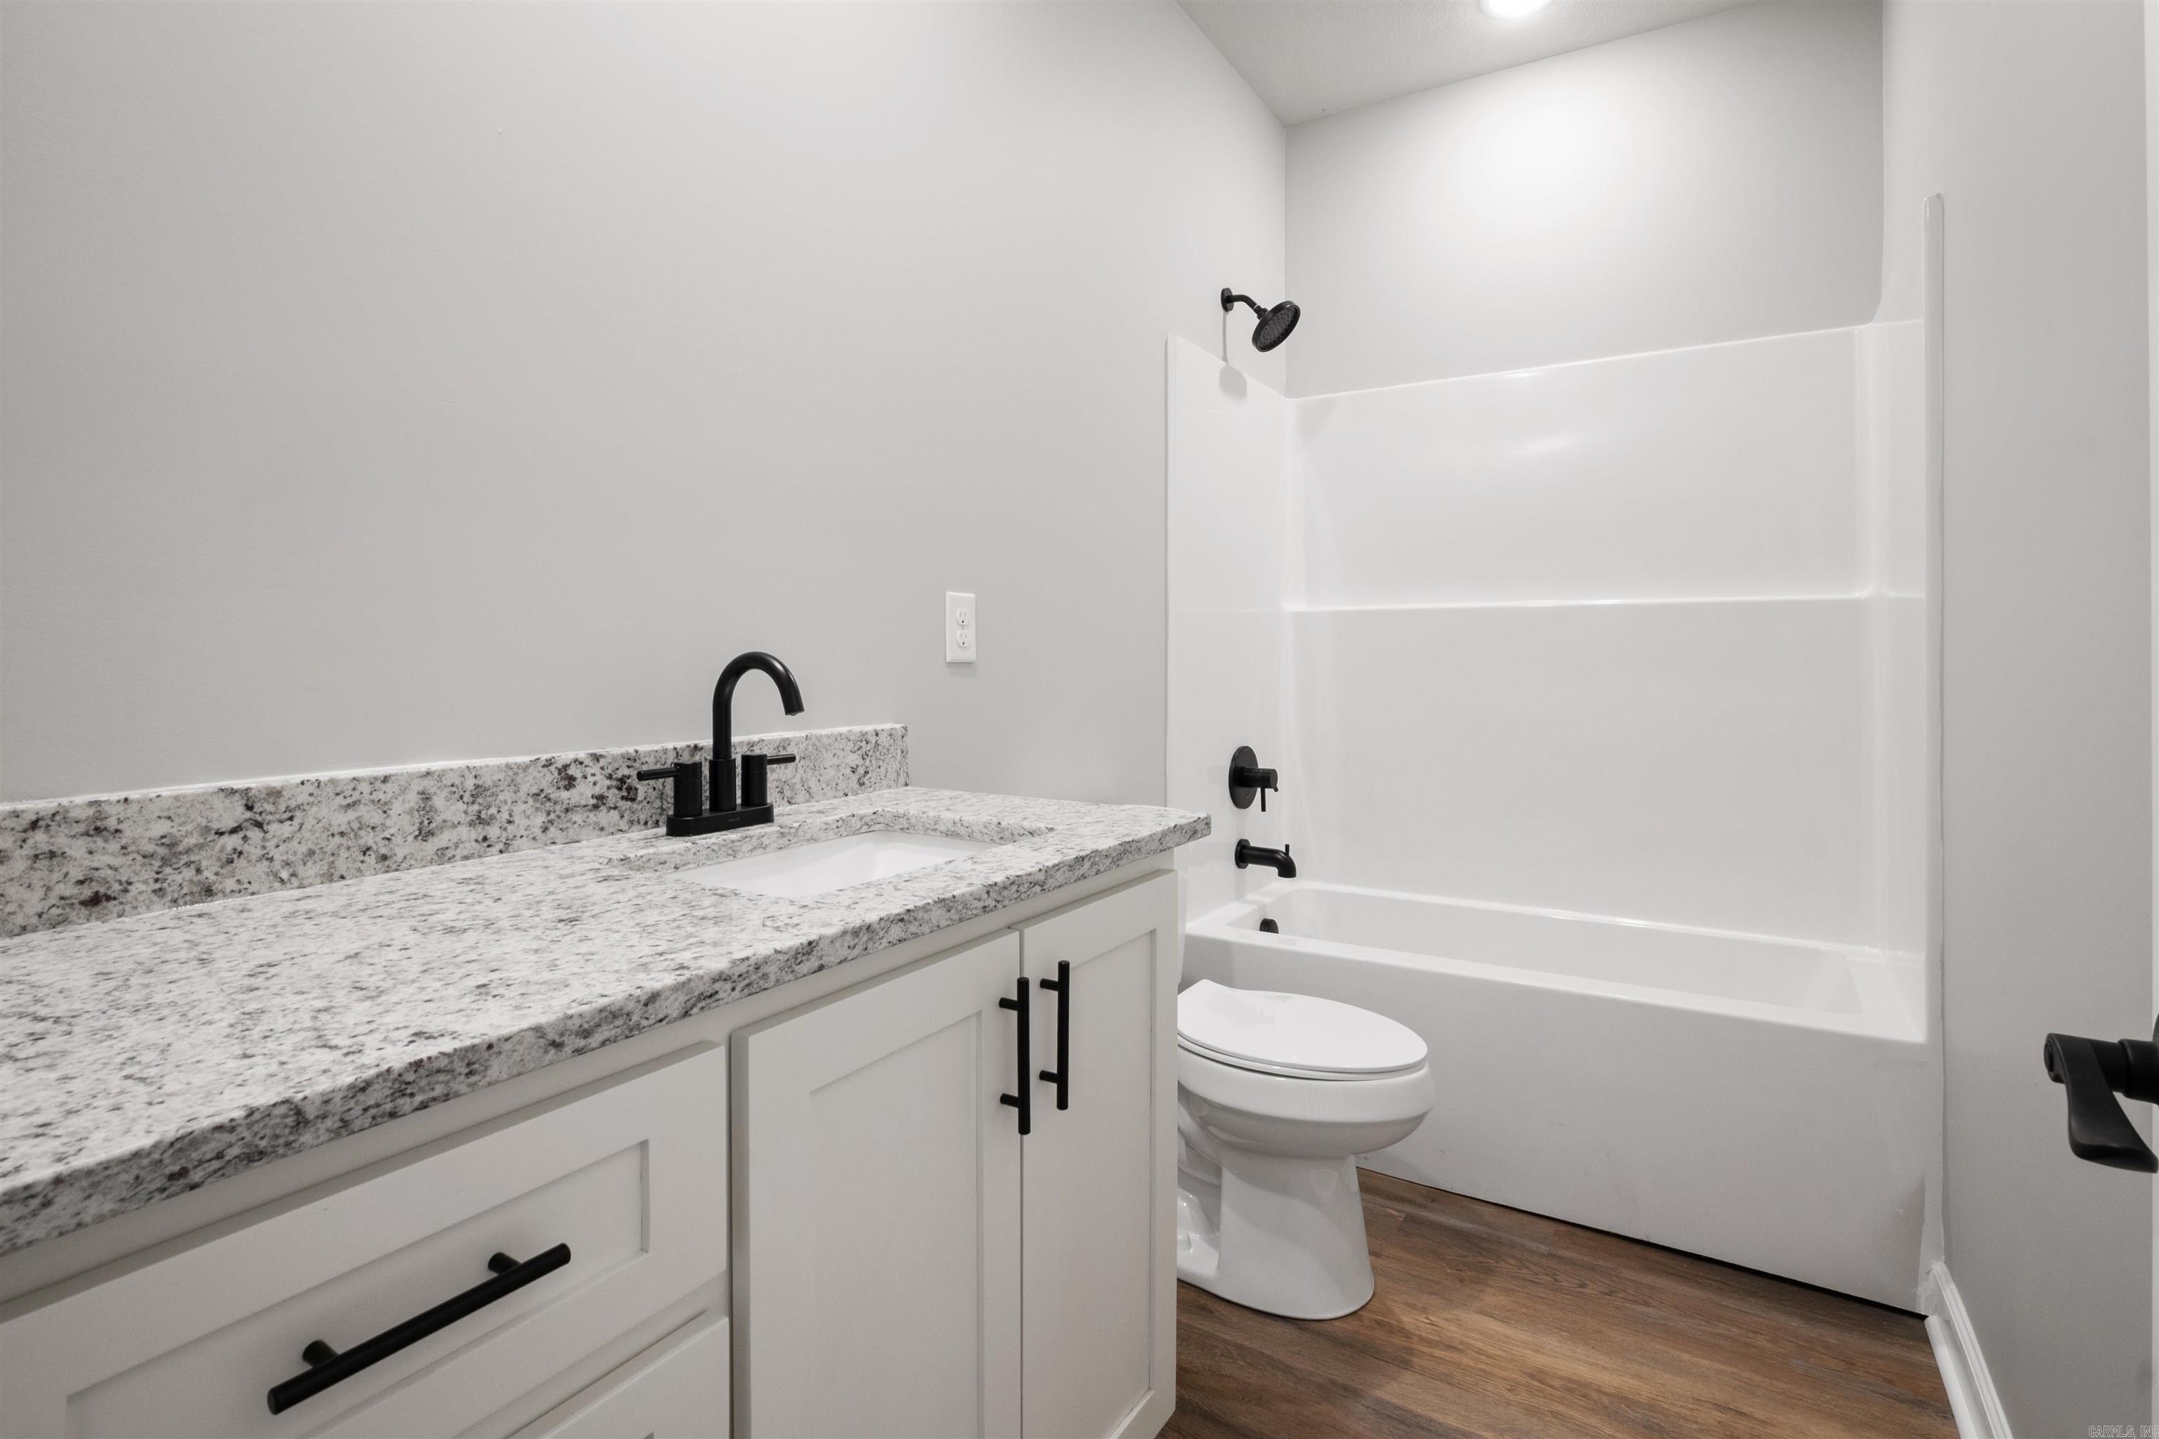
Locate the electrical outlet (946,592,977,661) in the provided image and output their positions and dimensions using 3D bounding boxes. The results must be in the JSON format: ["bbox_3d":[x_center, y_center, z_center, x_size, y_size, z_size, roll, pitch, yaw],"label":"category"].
[{"bbox_3d":[-0.210,-0.166,1.731,0.010,0.123,0.081,2,3,31],"label":"electrical outlet"}]

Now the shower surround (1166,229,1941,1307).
[{"bbox_3d":[1.109,0.054,2.450,1.510,1.950,0.850,2,3,31],"label":"shower surround"}]

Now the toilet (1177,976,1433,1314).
[{"bbox_3d":[0.301,0.692,1.881,0.720,0.760,0.420,2,3,31],"label":"toilet"}]

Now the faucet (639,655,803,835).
[{"bbox_3d":[-0.404,0.028,1.203,0.175,0.222,0.242,2,3,31],"label":"faucet"}]

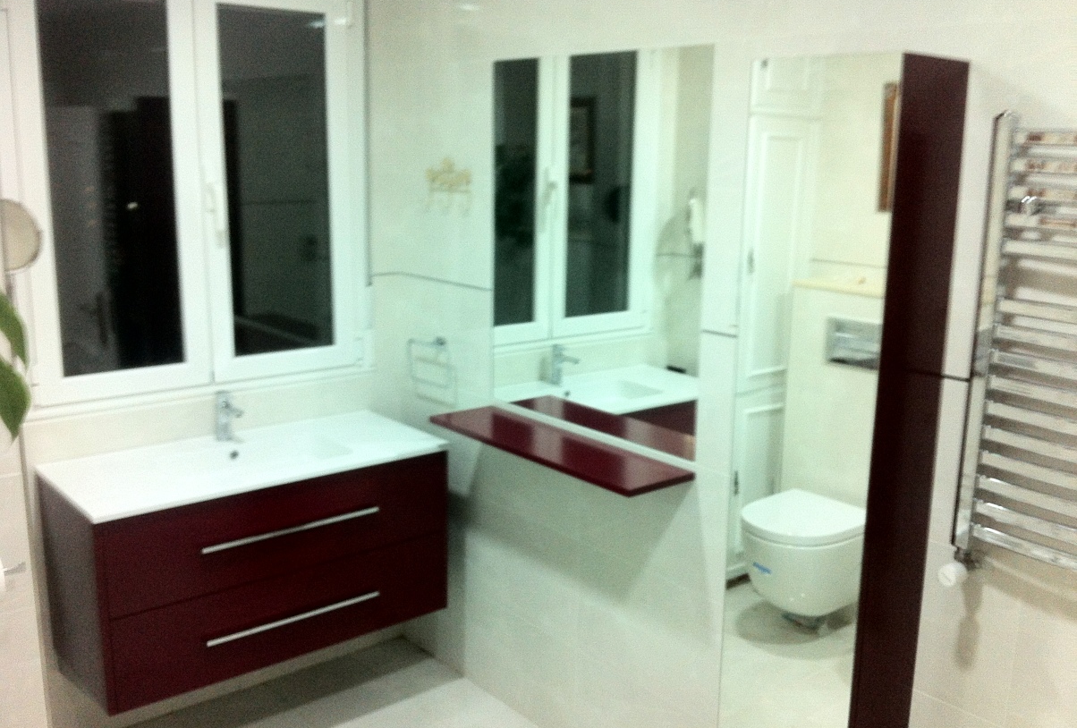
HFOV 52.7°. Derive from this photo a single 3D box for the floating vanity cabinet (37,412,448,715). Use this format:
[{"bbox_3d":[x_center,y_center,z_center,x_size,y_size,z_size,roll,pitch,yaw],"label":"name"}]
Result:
[{"bbox_3d":[-0.803,0.508,3.087,1.000,0.517,0.472,-9,15,-38],"label":"floating vanity cabinet"}]

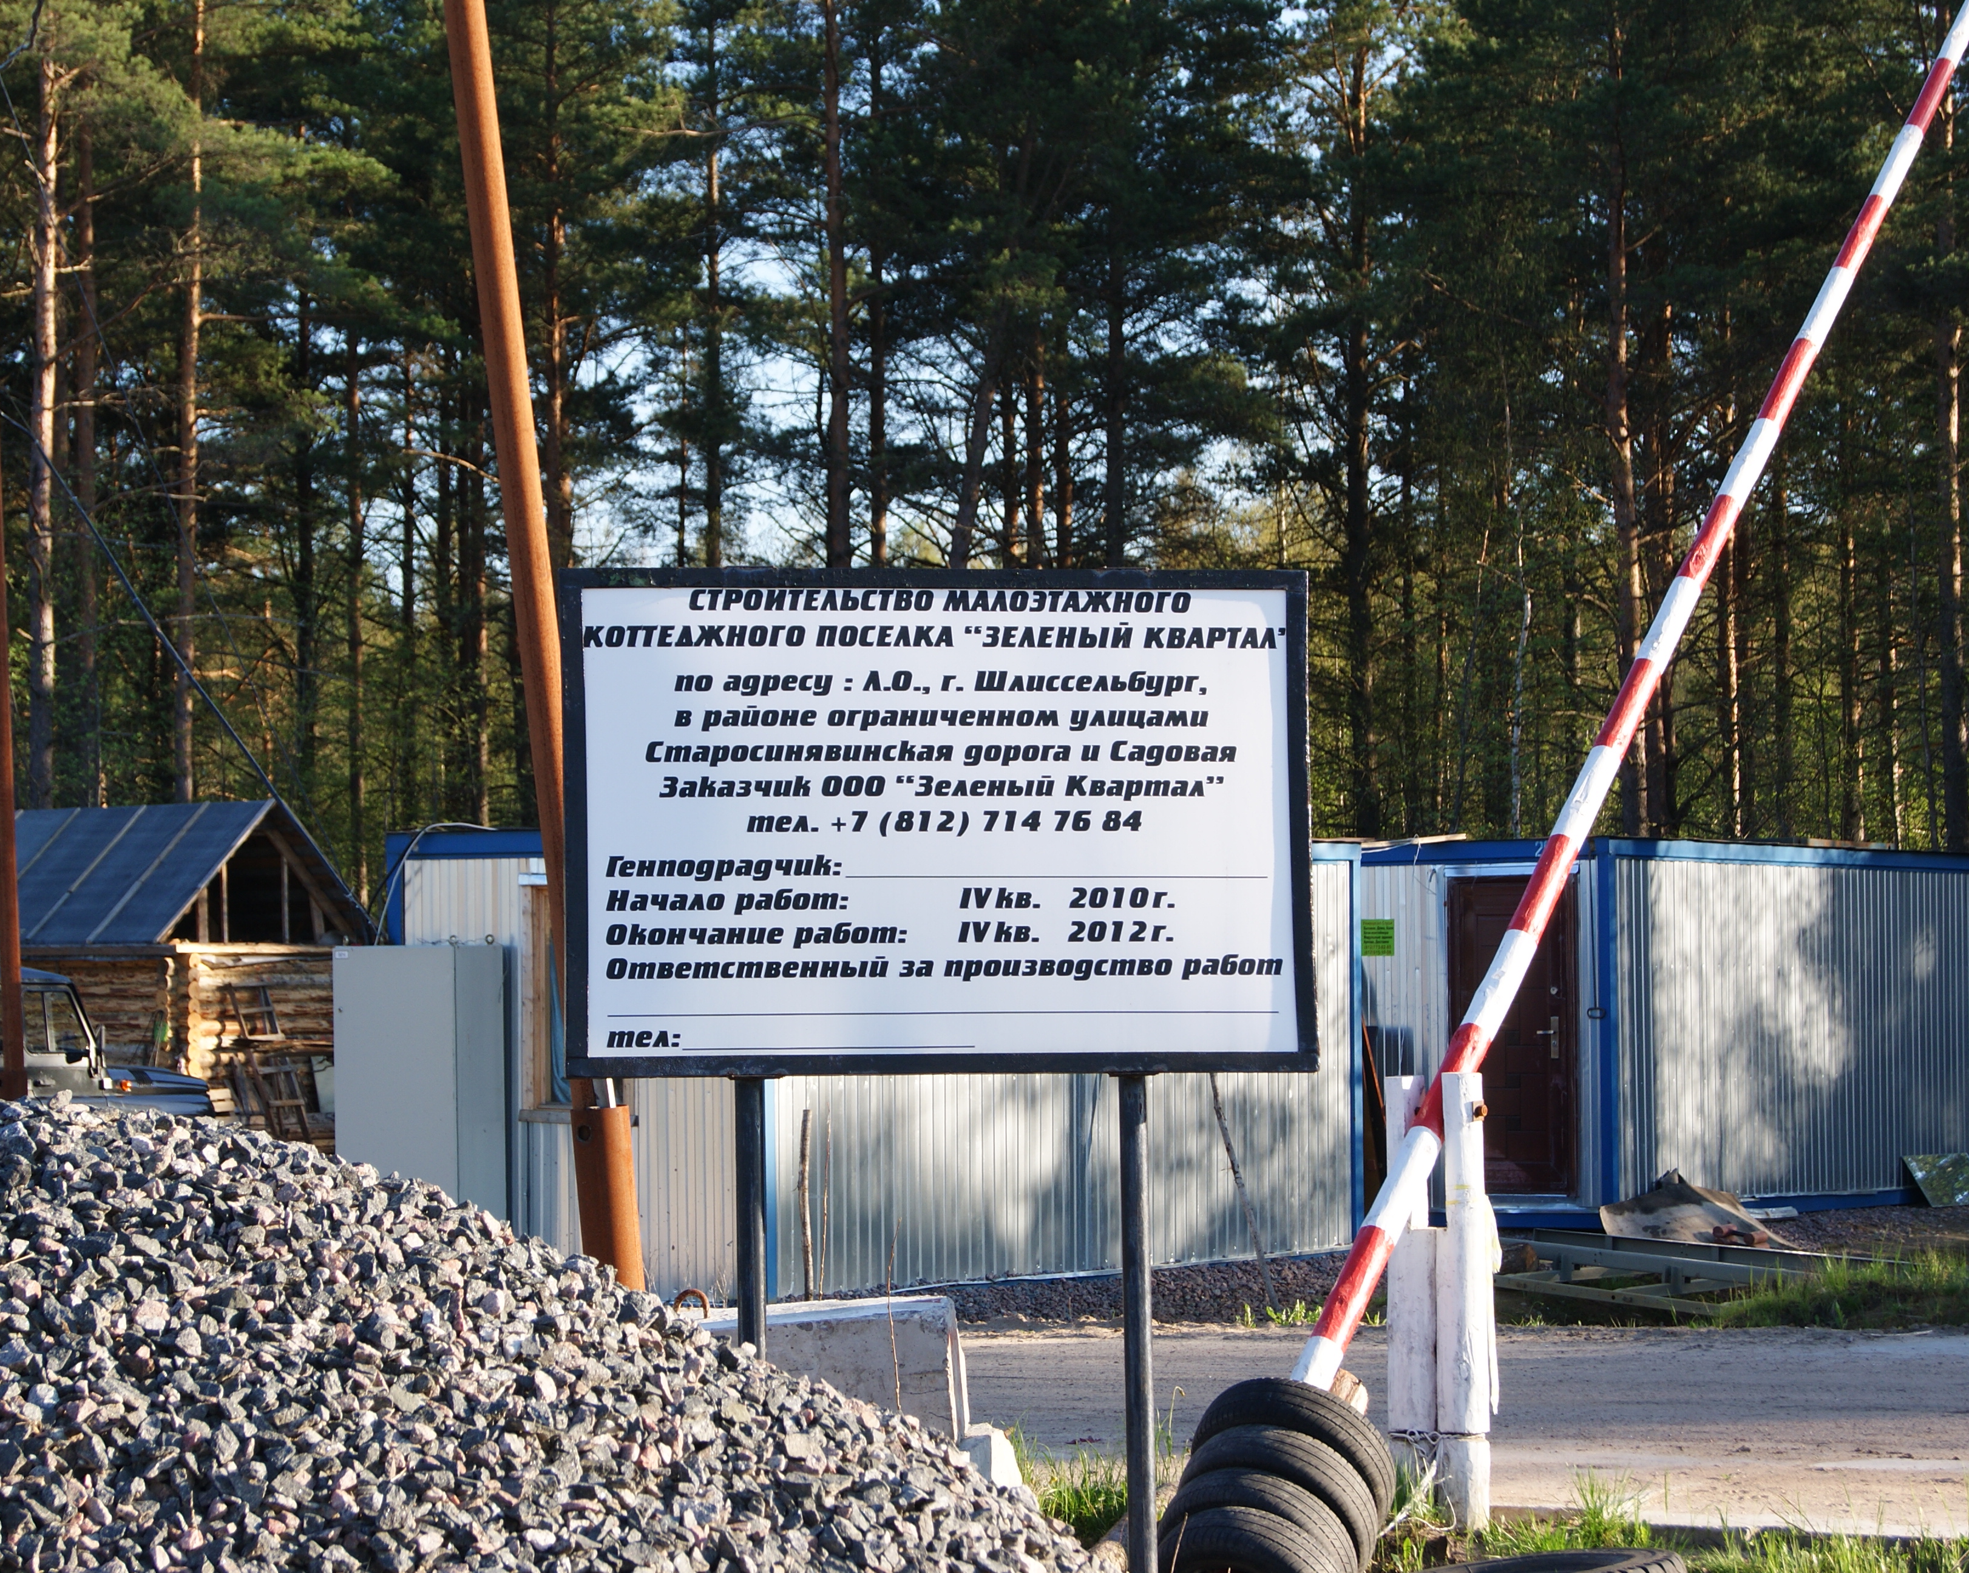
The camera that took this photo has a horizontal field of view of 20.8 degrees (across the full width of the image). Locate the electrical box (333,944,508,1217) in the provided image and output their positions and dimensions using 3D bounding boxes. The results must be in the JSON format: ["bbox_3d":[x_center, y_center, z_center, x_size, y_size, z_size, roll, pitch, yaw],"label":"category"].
[{"bbox_3d":[-2.918,1.752,27.626,0.810,1.850,0.395,-2,-2,34],"label":"electrical box"}]

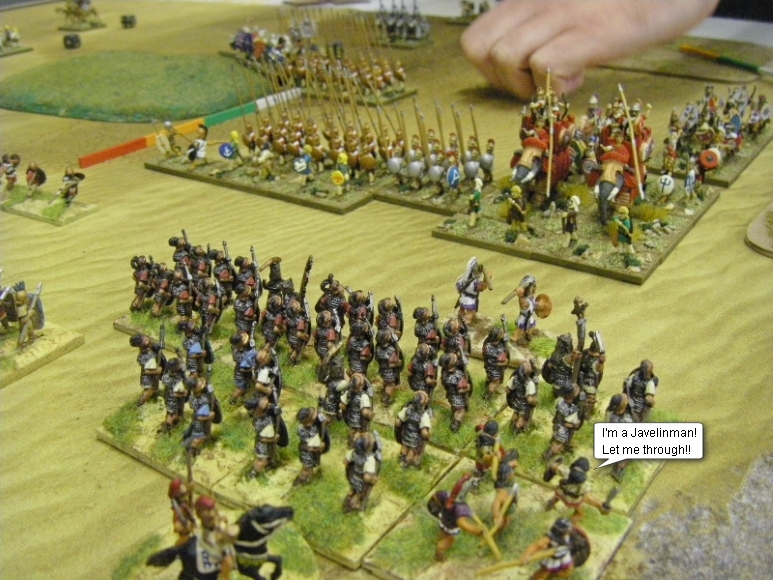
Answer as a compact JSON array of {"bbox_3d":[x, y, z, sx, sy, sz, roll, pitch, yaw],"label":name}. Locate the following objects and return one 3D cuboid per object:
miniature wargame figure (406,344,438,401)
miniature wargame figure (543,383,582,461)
[{"bbox_3d":[0.009,0.022,0.208,0.008,0.020,0.009,17,32,33],"label":"miniature wargame figure"},{"bbox_3d":[0.040,0.030,0.193,0.009,0.019,0.008,20,34,37],"label":"miniature wargame figure"}]

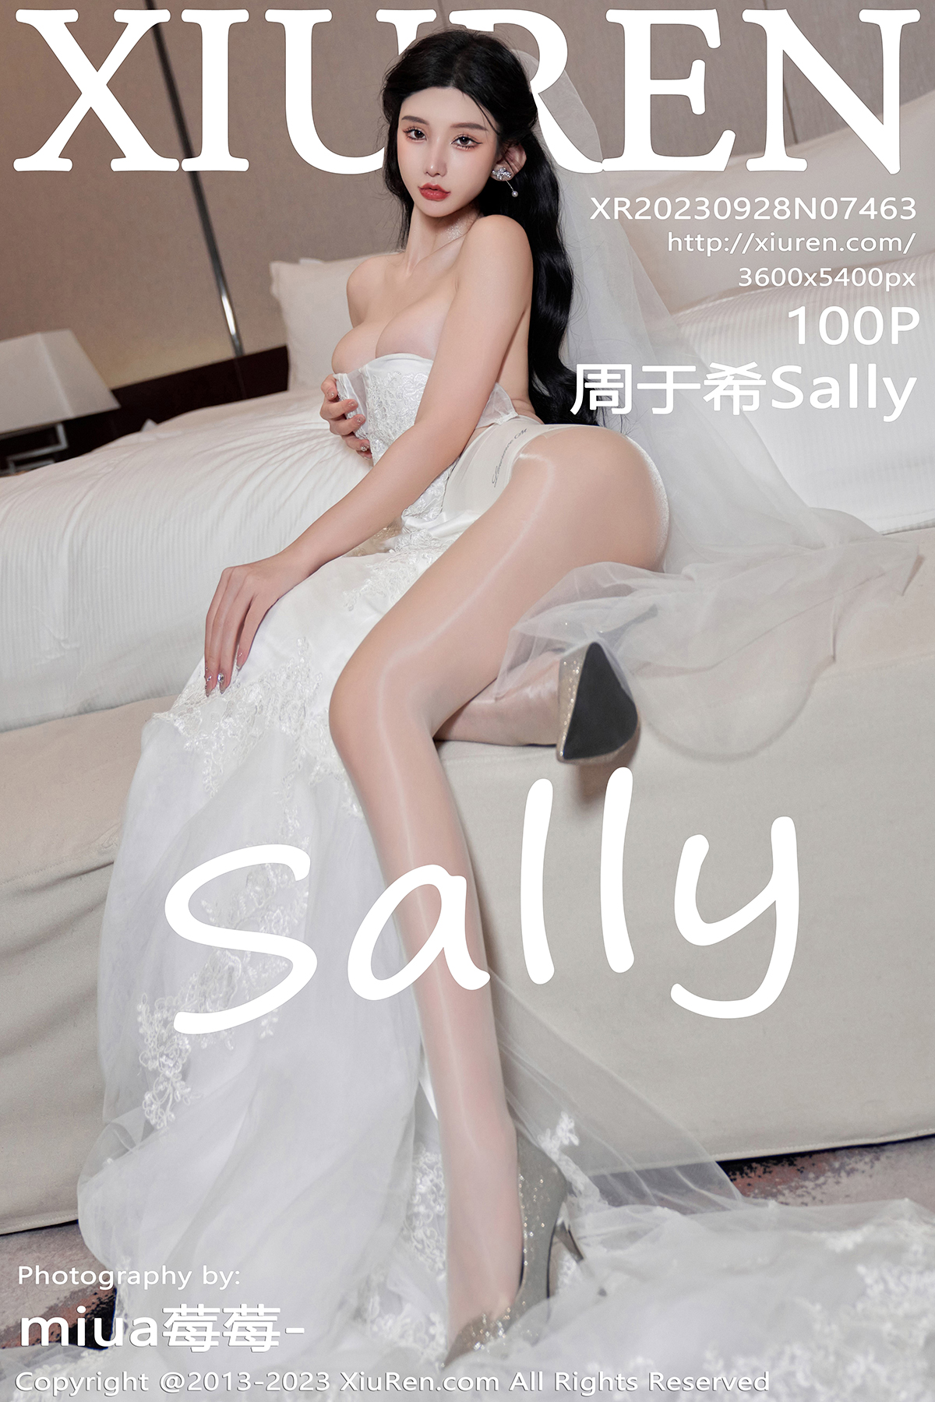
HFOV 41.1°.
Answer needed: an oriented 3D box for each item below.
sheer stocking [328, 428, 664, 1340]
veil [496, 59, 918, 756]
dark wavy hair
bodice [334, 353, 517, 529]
[{"bbox_3d":[0.070,0.090,1.380,0.380,0.800,0.620,-1,18,42],"label":"sheer stocking"},{"bbox_3d":[0.270,-0.390,1.580,0.500,0.860,0.520,-7,14,25],"label":"veil"},{"bbox_3d":[0.030,-0.610,1.650,0.210,0.530,0.250,-8,14,22],"label":"dark wavy hair"},{"bbox_3d":[-0.050,-0.320,1.500,0.250,0.220,0.220,-2,17,40],"label":"bodice"}]

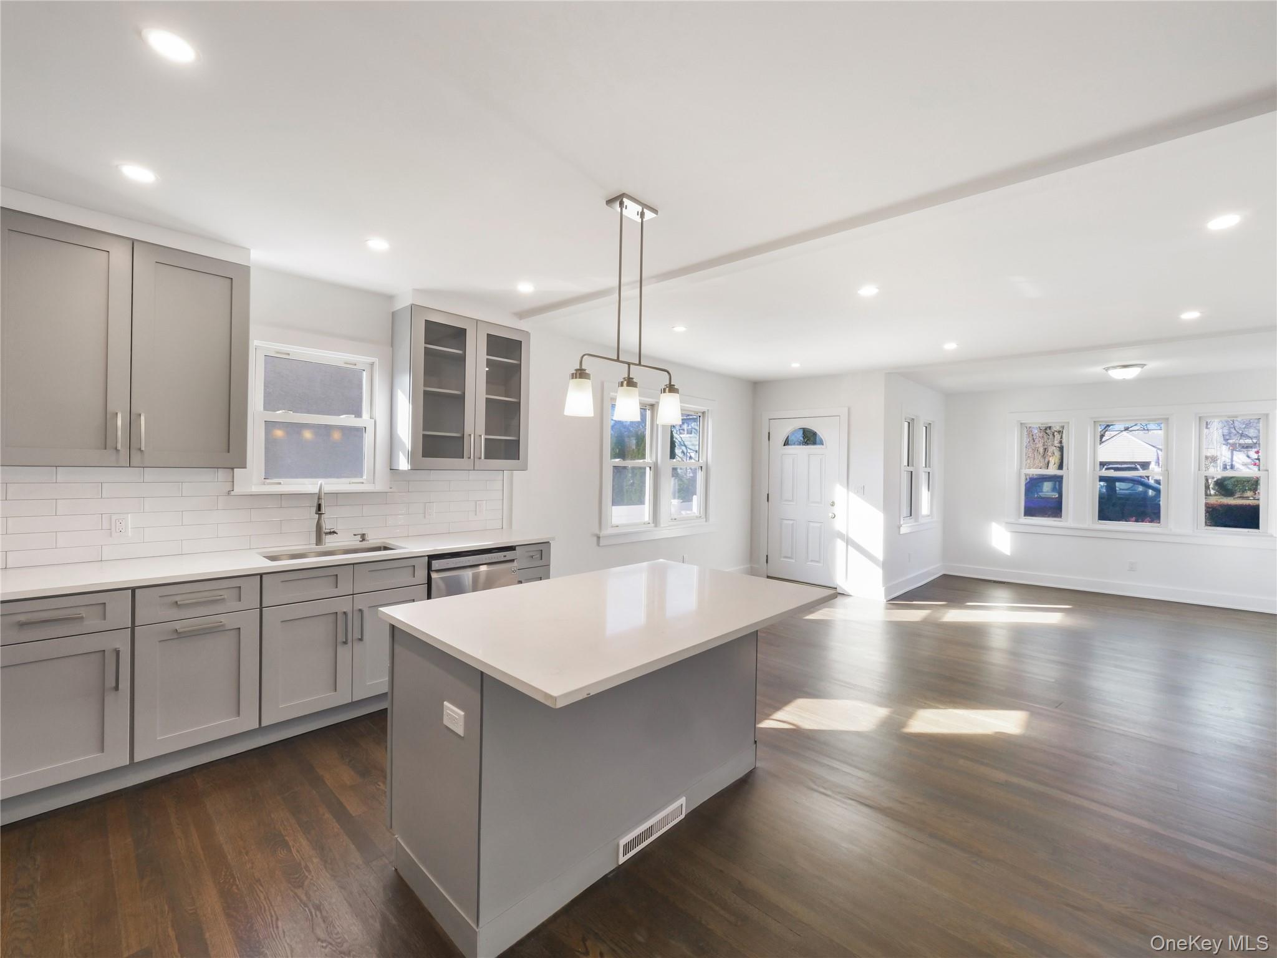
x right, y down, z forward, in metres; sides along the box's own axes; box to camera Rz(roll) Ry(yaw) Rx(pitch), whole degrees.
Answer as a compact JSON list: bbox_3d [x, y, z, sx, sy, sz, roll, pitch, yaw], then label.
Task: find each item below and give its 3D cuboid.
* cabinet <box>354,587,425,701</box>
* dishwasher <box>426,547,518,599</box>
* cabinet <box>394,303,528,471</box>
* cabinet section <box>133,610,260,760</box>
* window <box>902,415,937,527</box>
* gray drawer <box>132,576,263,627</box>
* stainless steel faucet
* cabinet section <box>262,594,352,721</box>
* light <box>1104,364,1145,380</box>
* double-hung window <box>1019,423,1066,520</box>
[{"bbox_3d":[-1.628,0.923,3.178,0.600,0.590,0.410,1,1,44],"label":"cabinet"},{"bbox_3d":[-1.257,0.890,3.541,0.610,0.850,0.610,1,1,44],"label":"dishwasher"},{"bbox_3d":[-1.282,-0.600,3.808,0.335,1.080,0.910,1,1,44],"label":"cabinet"},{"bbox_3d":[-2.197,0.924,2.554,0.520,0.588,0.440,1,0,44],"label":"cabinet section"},{"bbox_3d":[3.583,-0.113,6.615,0.110,1.280,1.450,1,1,44],"label":"window"},{"bbox_3d":[-2.164,0.545,2.525,0.500,0.163,0.437,1,1,44],"label":"gray drawer"},{"bbox_3d":[-1.887,0.215,3.128,0.130,0.405,0.230,0,1,-35],"label":"stainless steel faucet"},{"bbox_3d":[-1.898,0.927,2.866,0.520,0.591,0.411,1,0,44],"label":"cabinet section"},{"bbox_3d":[5.083,-1.108,5.399,0.320,0.130,0.320,1,1,44],"label":"light"},{"bbox_3d":[5.249,-0.099,6.691,0.490,1.270,0.100,1,1,44],"label":"double-hung window"}]

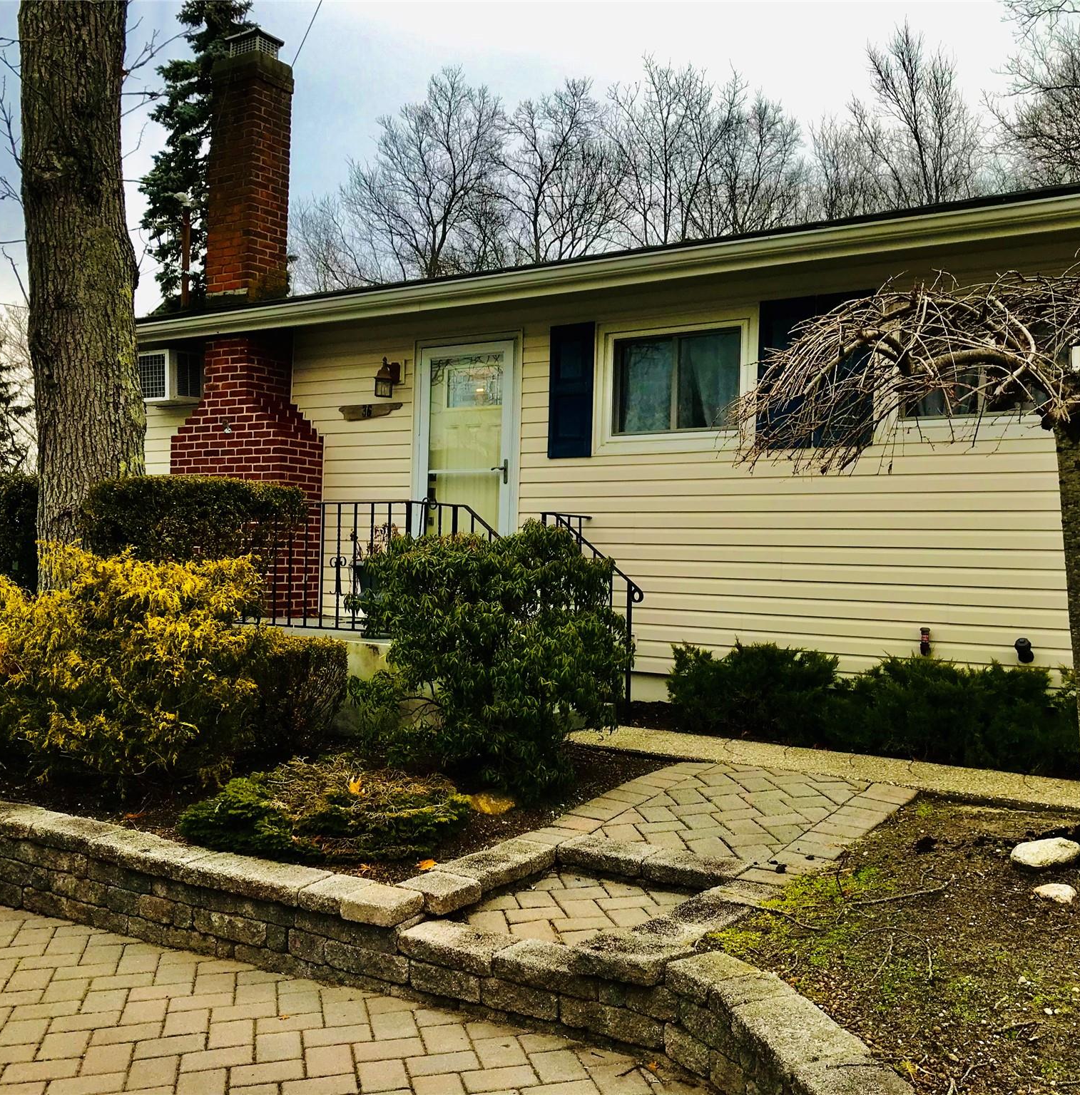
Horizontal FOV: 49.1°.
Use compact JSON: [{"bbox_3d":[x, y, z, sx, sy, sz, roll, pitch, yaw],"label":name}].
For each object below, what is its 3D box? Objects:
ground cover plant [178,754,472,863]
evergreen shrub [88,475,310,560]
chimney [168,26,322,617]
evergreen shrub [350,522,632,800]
[{"bbox_3d":[-0.864,0.984,4.720,1.120,0.290,1.080,1,-1,-10],"label":"ground cover plant"},{"bbox_3d":[-2.065,0.358,7.134,1.080,1.520,0.780,1,-1,34],"label":"evergreen shrub"},{"bbox_3d":[-2.500,-1.956,10.144,1.320,5.060,0.540,1,-1,34],"label":"chimney"},{"bbox_3d":[-0.238,0.515,5.950,1.350,1.270,1.250,1,-1,-2],"label":"evergreen shrub"}]

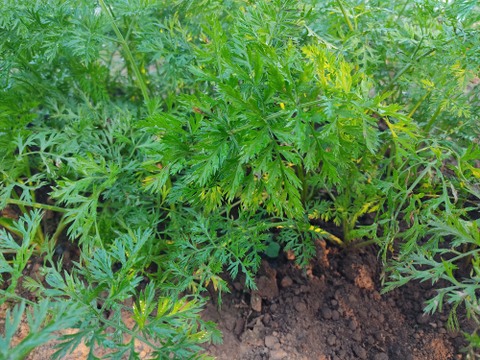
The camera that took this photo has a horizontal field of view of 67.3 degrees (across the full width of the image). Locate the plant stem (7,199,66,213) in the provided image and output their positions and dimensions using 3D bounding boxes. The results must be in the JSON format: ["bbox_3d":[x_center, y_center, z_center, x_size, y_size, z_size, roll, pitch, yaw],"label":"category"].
[{"bbox_3d":[-0.282,0.036,0.500,0.094,0.006,0.006,7,38,9],"label":"plant stem"}]

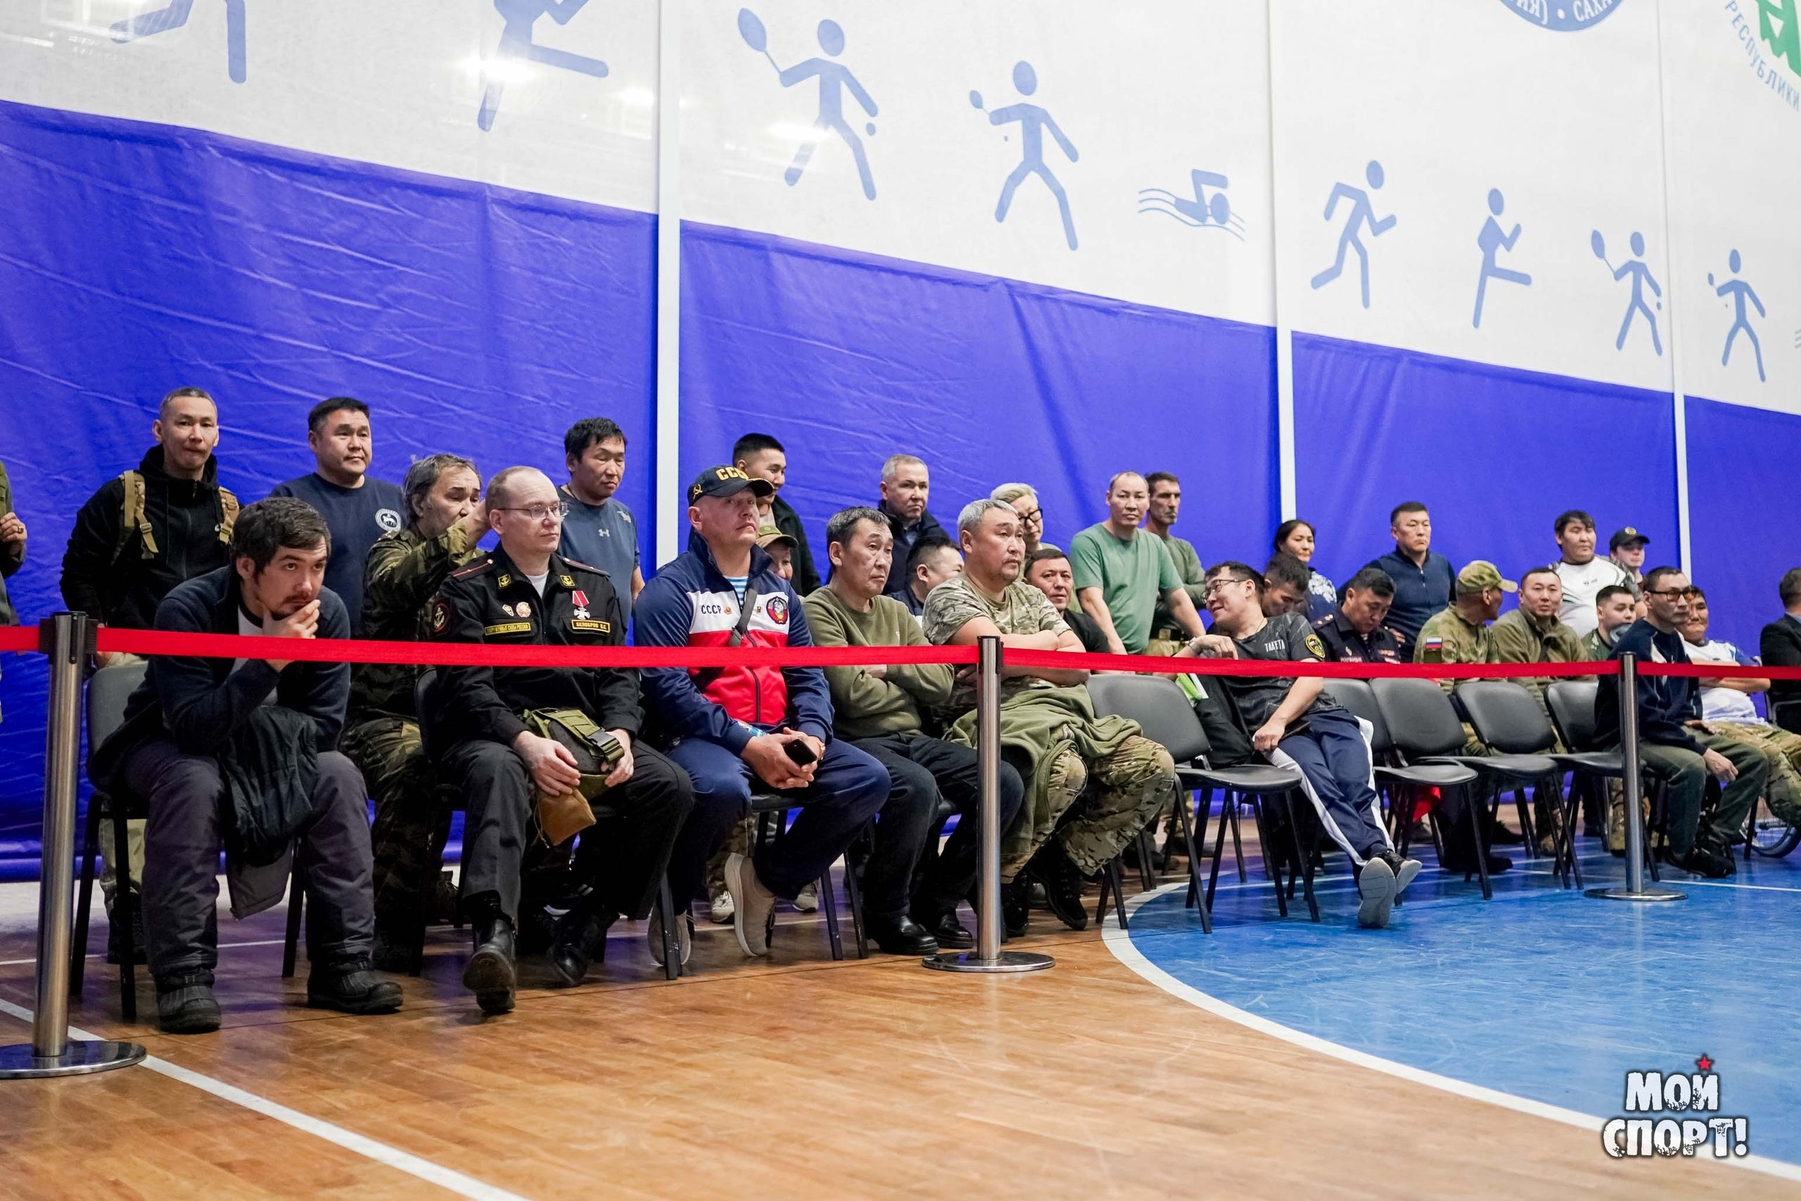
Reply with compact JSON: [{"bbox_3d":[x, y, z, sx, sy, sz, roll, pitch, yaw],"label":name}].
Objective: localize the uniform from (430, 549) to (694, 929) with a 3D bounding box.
[{"bbox_3d":[-0.914,0.347,4.638,0.680,1.000,0.700,2,-5,-31],"label":"uniform"}]

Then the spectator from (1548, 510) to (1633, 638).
[{"bbox_3d":[3.641,0.402,9.233,0.580,1.740,0.380,0,-4,-12],"label":"spectator"}]

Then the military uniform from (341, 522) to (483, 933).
[{"bbox_3d":[-1.438,0.346,5.149,0.580,1.170,0.720,2,-5,-34],"label":"military uniform"}]

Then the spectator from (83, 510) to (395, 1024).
[{"bbox_3d":[-1.576,0.361,4.220,0.580,1.220,0.820,2,-5,-33],"label":"spectator"}]

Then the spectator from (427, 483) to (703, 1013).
[{"bbox_3d":[-0.908,0.305,4.646,0.600,1.380,0.850,2,-5,-33],"label":"spectator"}]

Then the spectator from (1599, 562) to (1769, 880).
[{"bbox_3d":[3.269,0.505,7.485,0.560,1.310,0.750,3,-5,-37],"label":"spectator"}]

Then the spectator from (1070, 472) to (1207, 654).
[{"bbox_3d":[1.021,0.312,7.650,0.560,1.740,0.480,1,-4,-20],"label":"spectator"}]

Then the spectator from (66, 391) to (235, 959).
[{"bbox_3d":[-2.117,0.199,4.991,0.520,1.660,0.360,2,-5,-33],"label":"spectator"}]

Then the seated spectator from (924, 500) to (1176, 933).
[{"bbox_3d":[0.458,0.370,5.678,0.620,1.380,0.780,2,-5,-35],"label":"seated spectator"}]

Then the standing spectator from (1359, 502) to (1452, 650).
[{"bbox_3d":[2.569,0.380,8.858,0.540,1.750,0.340,1,-4,-24],"label":"standing spectator"}]

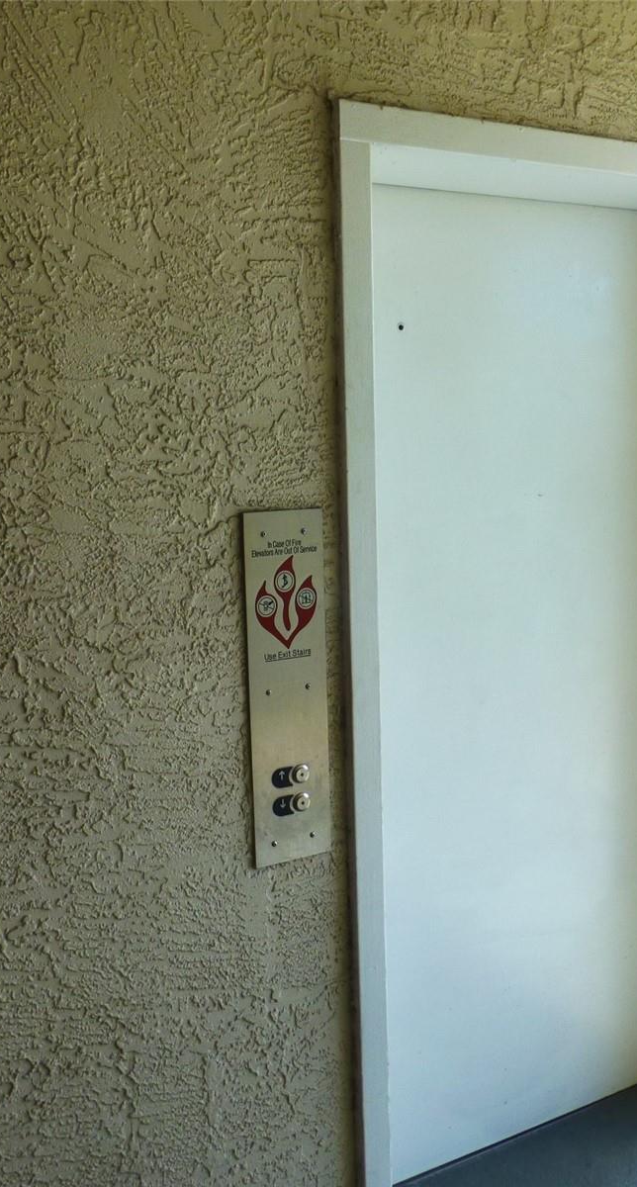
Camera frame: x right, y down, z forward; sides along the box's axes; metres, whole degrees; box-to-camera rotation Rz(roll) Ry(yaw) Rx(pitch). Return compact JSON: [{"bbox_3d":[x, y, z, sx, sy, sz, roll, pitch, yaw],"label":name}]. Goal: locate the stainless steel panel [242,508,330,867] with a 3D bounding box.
[{"bbox_3d":[-0.050,0.166,1.890,0.150,0.615,0.020,-6,9,-28],"label":"stainless steel panel"}]

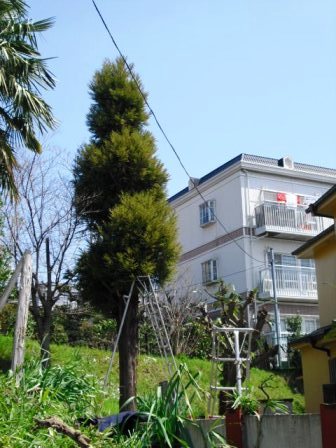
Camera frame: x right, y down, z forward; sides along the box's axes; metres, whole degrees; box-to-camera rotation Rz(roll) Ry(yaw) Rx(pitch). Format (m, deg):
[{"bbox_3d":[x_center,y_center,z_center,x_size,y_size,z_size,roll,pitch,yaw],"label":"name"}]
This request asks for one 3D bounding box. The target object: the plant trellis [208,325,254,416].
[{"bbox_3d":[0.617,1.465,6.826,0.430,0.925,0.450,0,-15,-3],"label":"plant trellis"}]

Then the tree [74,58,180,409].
[{"bbox_3d":[-0.762,-0.036,12.893,1.950,6.872,1.900,-1,-16,0],"label":"tree"}]

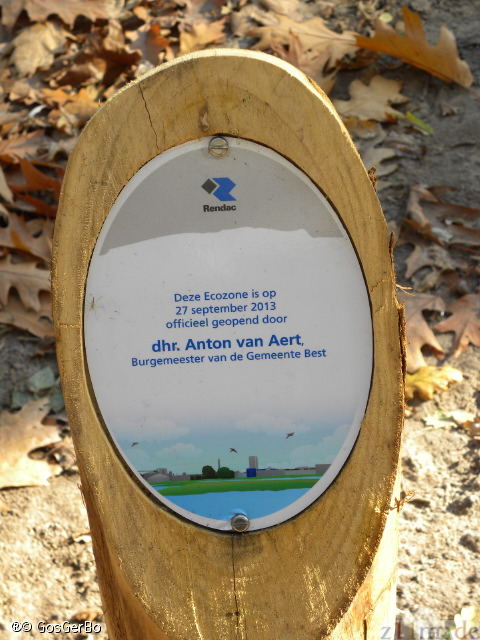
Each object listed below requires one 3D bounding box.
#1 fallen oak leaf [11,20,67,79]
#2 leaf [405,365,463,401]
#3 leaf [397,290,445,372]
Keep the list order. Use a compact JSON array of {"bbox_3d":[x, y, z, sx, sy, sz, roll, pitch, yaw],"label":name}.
[{"bbox_3d":[-0.240,-0.325,1.886,0.065,0.030,0.095,18,47,22],"label":"fallen oak leaf"},{"bbox_3d":[0.177,0.058,1.466,0.066,0.022,0.046,-13,43,-11],"label":"leaf"},{"bbox_3d":[0.165,0.012,1.520,0.085,0.020,0.115,31,52,31],"label":"leaf"}]

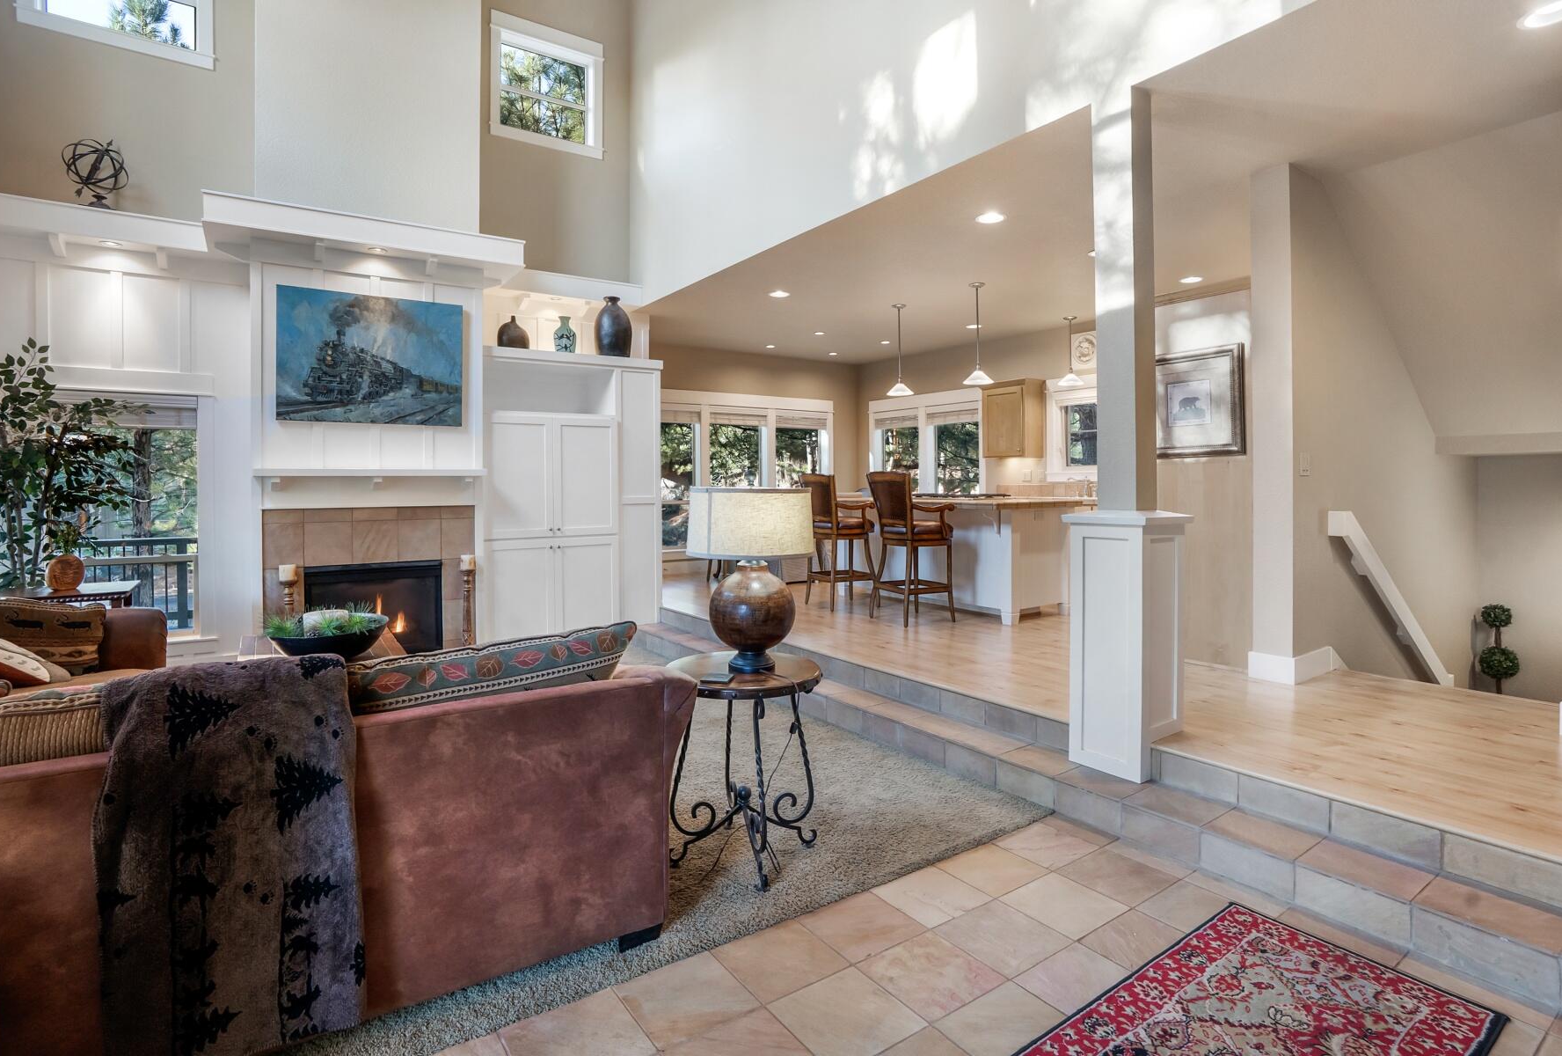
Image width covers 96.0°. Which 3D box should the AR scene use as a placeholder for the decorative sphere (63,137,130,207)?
[{"bbox_3d":[-4.540,-2.354,4.661,0.370,0.450,0.370,-2,4,-32],"label":"decorative sphere"}]

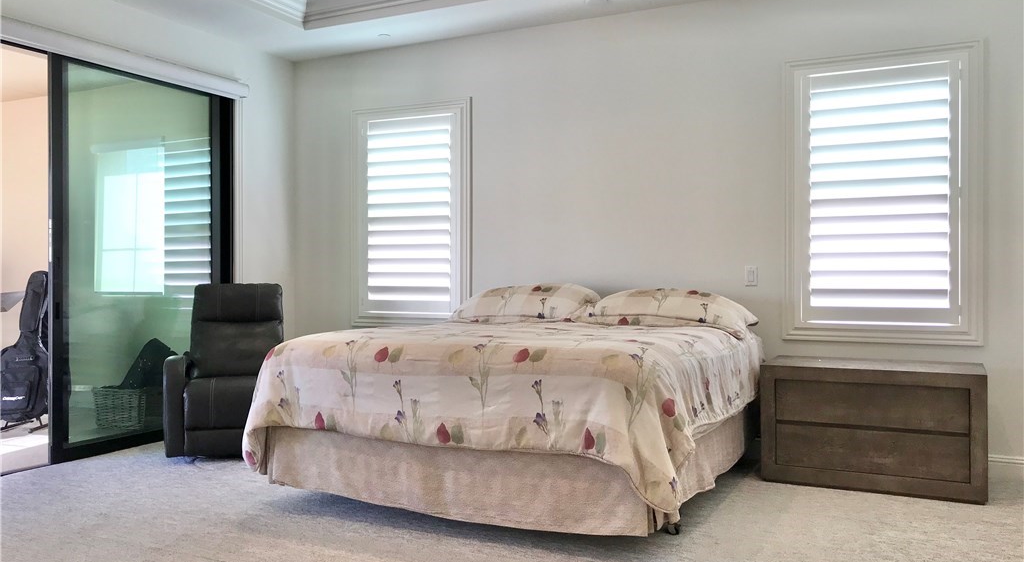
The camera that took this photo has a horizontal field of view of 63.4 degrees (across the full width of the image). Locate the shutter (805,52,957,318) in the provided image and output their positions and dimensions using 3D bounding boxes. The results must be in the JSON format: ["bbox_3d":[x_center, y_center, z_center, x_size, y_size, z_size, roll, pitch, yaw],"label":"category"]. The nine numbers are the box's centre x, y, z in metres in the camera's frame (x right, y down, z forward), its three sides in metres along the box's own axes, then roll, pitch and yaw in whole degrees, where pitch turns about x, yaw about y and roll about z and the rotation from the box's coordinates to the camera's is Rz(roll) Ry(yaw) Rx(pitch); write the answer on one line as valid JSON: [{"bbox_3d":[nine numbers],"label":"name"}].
[{"bbox_3d":[2.066,-0.479,4.673,0.823,1.443,0.050,0,1,27],"label":"shutter"}]

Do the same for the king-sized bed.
[{"bbox_3d":[0.102,0.553,4.490,2.159,1.043,2.020,0,1,27],"label":"king-sized bed"}]

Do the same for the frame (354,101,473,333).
[{"bbox_3d":[-0.760,-0.475,6.129,1.061,1.657,0.080,0,1,27],"label":"frame"}]

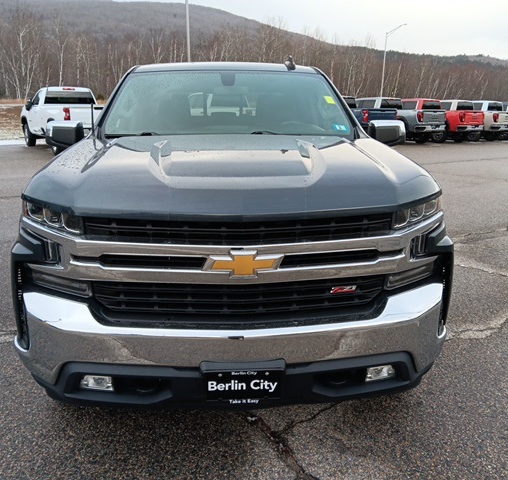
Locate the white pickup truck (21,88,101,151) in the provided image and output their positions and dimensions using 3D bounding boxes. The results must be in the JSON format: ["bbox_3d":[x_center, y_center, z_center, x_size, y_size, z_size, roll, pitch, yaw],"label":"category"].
[{"bbox_3d":[-6.274,-4.108,16.322,2.150,2.000,6.000,-12,20,-35],"label":"white pickup truck"}]

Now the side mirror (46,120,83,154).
[{"bbox_3d":[-1.266,-0.715,3.274,0.270,0.200,0.170,-1,16,-4],"label":"side mirror"}]

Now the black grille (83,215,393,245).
[{"bbox_3d":[-0.052,-0.041,1.902,1.280,0.130,0.160,-1,16,-4],"label":"black grille"}]

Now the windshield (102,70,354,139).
[{"bbox_3d":[-0.157,-0.975,3.326,1.640,0.200,0.820,-1,52,-4],"label":"windshield"}]

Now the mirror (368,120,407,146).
[{"bbox_3d":[0.944,-0.754,3.411,0.280,0.200,0.170,-1,16,-4],"label":"mirror"}]

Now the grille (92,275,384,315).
[{"bbox_3d":[-0.050,0.219,1.956,1.260,0.150,0.150,-1,16,-4],"label":"grille"}]

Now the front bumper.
[{"bbox_3d":[-0.054,0.412,2.063,2.040,0.430,0.520,-1,16,-4],"label":"front bumper"}]

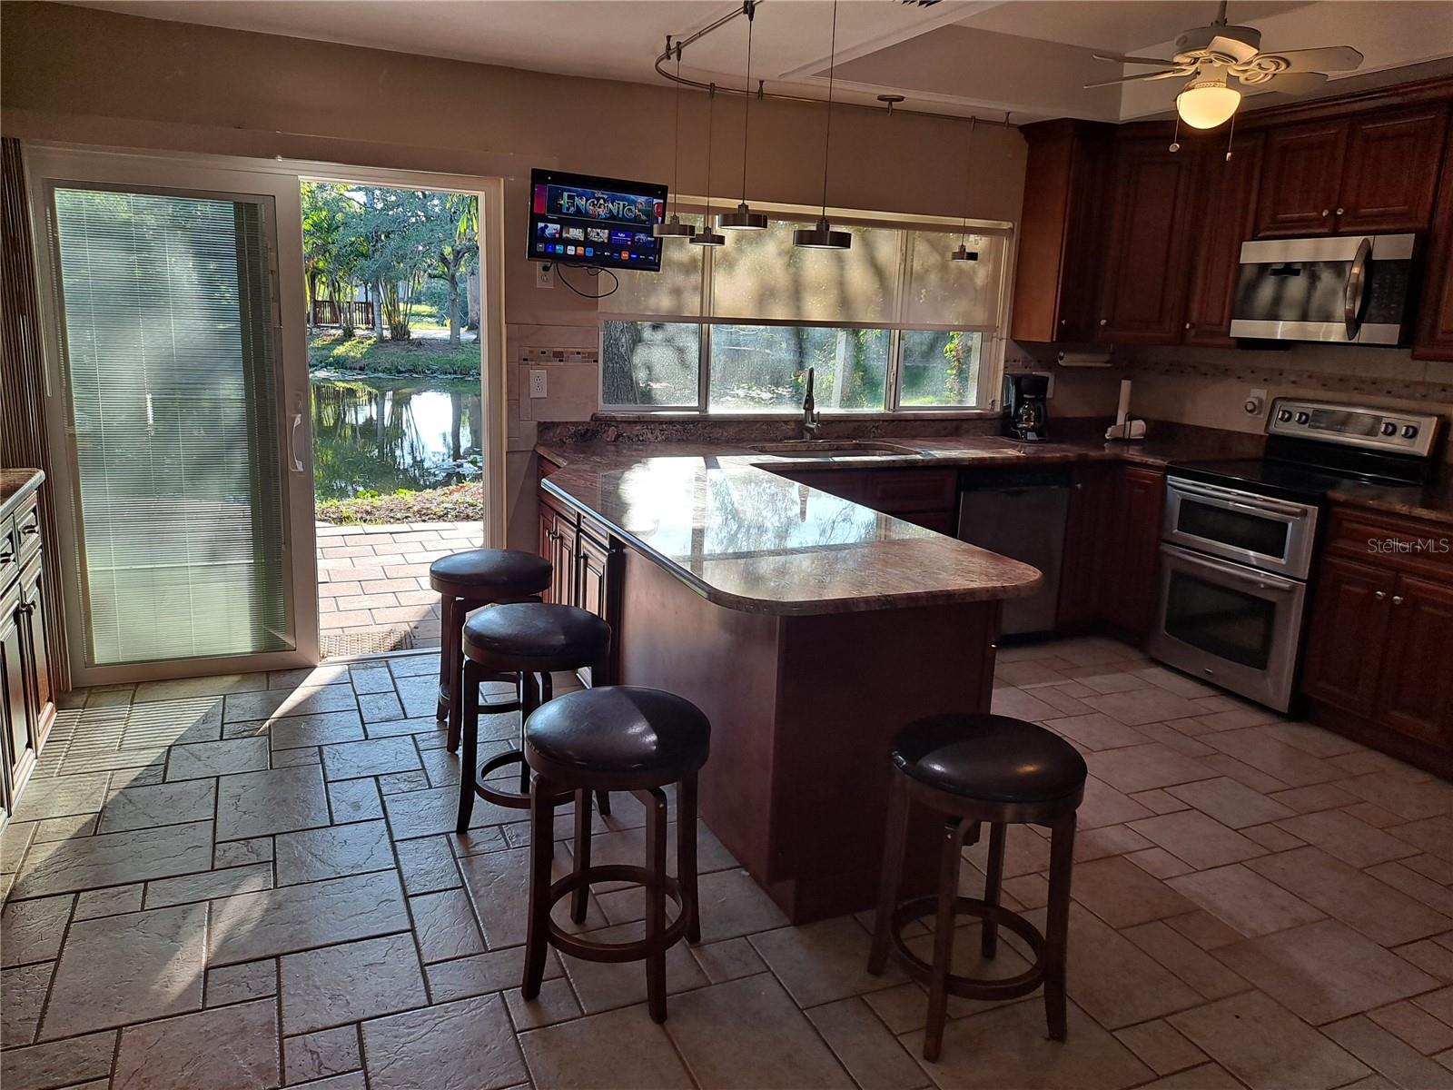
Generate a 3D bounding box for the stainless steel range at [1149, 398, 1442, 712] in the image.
[{"bbox_3d":[2.335,0.018,4.409,0.670,1.190,0.757,-3,13,-22],"label":"stainless steel range"}]

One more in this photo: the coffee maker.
[{"bbox_3d":[1.538,-0.706,5.391,0.170,0.335,0.190,-2,13,-17],"label":"coffee maker"}]

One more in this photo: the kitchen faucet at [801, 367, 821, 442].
[{"bbox_3d":[0.409,-0.651,4.903,0.095,0.370,0.215,3,12,4],"label":"kitchen faucet"}]

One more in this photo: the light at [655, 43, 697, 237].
[{"bbox_3d":[-0.176,-1.382,3.609,0.147,0.630,0.147,2,12,0],"label":"light"}]

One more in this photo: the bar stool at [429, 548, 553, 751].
[{"bbox_3d":[-0.828,0.362,3.717,0.400,0.630,0.400,-3,13,-21],"label":"bar stool"}]

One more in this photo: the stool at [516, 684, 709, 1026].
[{"bbox_3d":[-0.243,0.666,2.361,0.410,0.640,0.410,2,12,0],"label":"stool"}]

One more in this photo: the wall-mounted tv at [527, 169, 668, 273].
[{"bbox_3d":[-0.511,-1.273,4.150,0.560,0.334,0.050,-4,22,-24],"label":"wall-mounted tv"}]

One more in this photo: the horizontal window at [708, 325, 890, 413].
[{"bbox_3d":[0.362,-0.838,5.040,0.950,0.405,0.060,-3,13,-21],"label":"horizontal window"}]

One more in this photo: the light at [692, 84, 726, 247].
[{"bbox_3d":[-0.064,-1.503,4.176,0.145,0.605,0.145,2,12,0],"label":"light"}]

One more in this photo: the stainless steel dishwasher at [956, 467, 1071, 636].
[{"bbox_3d":[1.206,-0.002,5.133,0.605,0.840,0.600,-3,13,-22],"label":"stainless steel dishwasher"}]

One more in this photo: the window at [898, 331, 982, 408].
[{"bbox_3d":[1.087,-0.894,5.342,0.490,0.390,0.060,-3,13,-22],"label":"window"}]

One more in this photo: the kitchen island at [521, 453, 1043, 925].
[{"bbox_3d":[-0.094,0.273,3.566,0.915,0.914,2.670,-3,13,-22],"label":"kitchen island"}]

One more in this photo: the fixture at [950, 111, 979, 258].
[{"bbox_3d":[1.122,-1.645,4.862,0.145,0.645,0.145,-3,13,-22],"label":"fixture"}]

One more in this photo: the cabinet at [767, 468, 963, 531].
[{"bbox_3d":[0.456,0.047,4.780,0.920,0.880,0.610,-3,13,-21],"label":"cabinet"}]

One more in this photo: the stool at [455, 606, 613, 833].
[{"bbox_3d":[-0.545,0.512,3.046,0.410,0.640,0.410,2,12,0],"label":"stool"}]

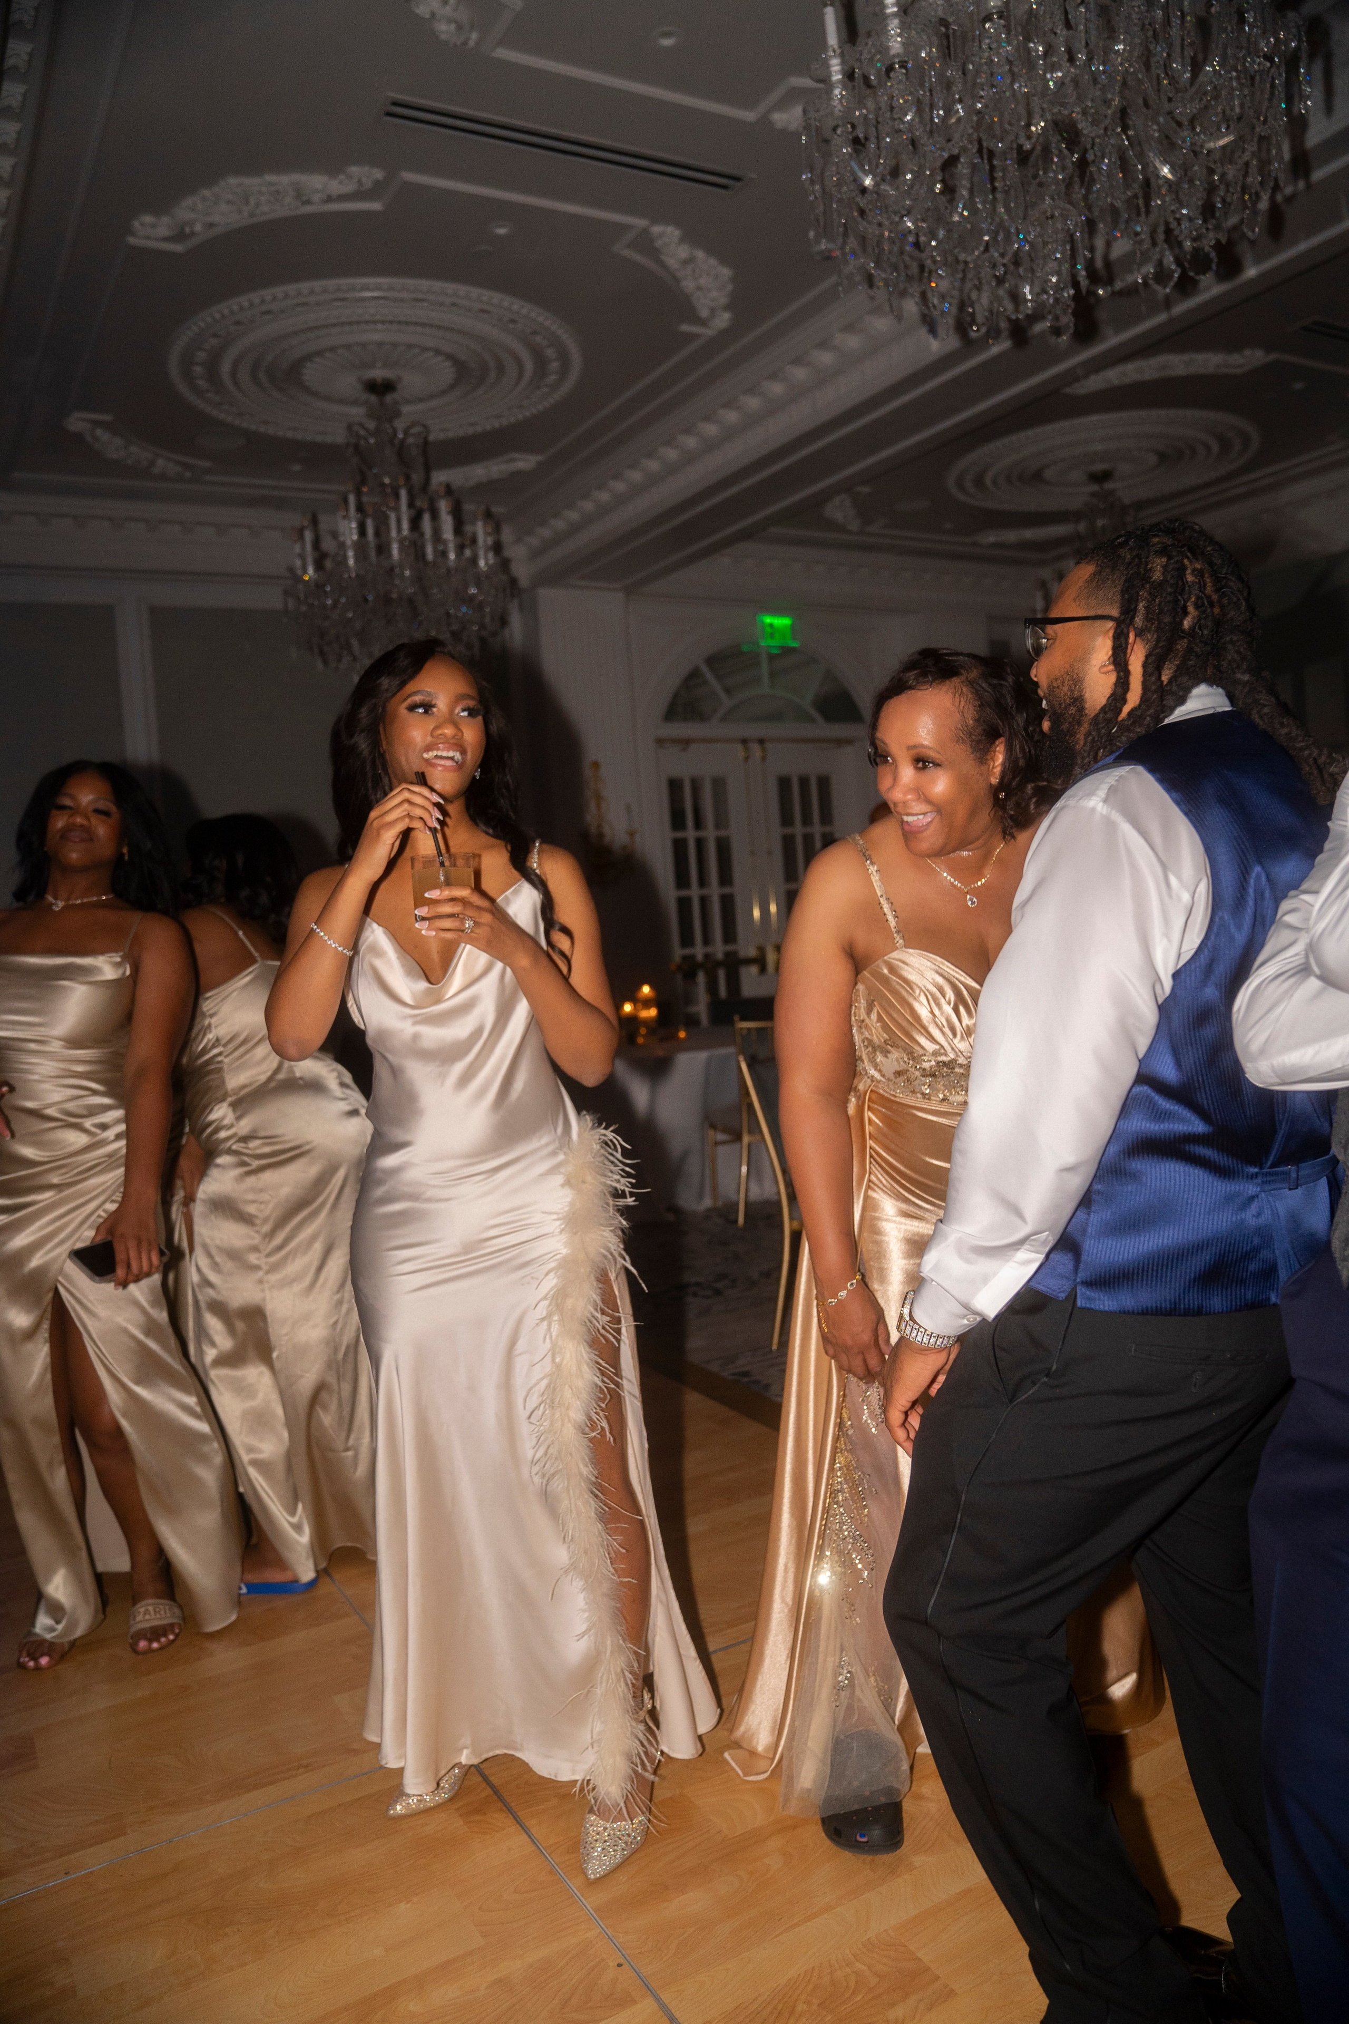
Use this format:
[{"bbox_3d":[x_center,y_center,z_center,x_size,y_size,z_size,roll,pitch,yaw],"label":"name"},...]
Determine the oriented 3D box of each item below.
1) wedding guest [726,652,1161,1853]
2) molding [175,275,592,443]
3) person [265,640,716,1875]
[{"bbox_3d":[0.385,0.338,2.197,0.660,1.740,0.480,-4,5,5],"label":"wedding guest"},{"bbox_3d":[-1.315,-2.748,6.135,1.794,0.090,1.794,-7,5,-29],"label":"molding"},{"bbox_3d":[-0.301,0.349,2.163,0.600,1.820,0.460,-4,5,2],"label":"person"}]

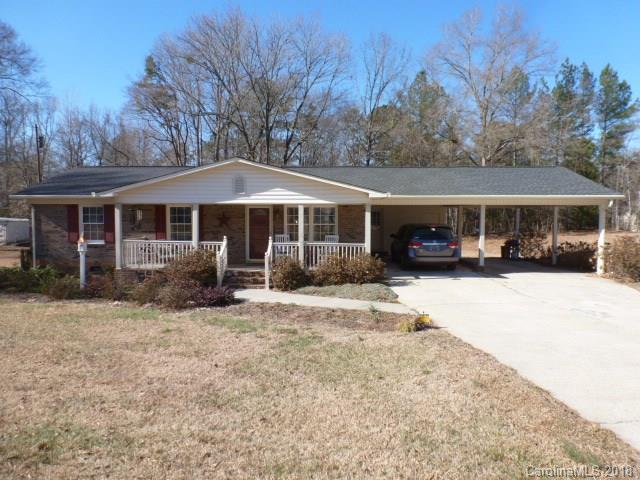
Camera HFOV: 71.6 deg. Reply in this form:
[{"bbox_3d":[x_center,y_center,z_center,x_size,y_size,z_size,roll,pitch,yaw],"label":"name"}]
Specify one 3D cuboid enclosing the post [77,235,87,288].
[{"bbox_3d":[-7.853,0.713,14.657,0.320,1.791,0.320,0,3,0],"label":"post"}]

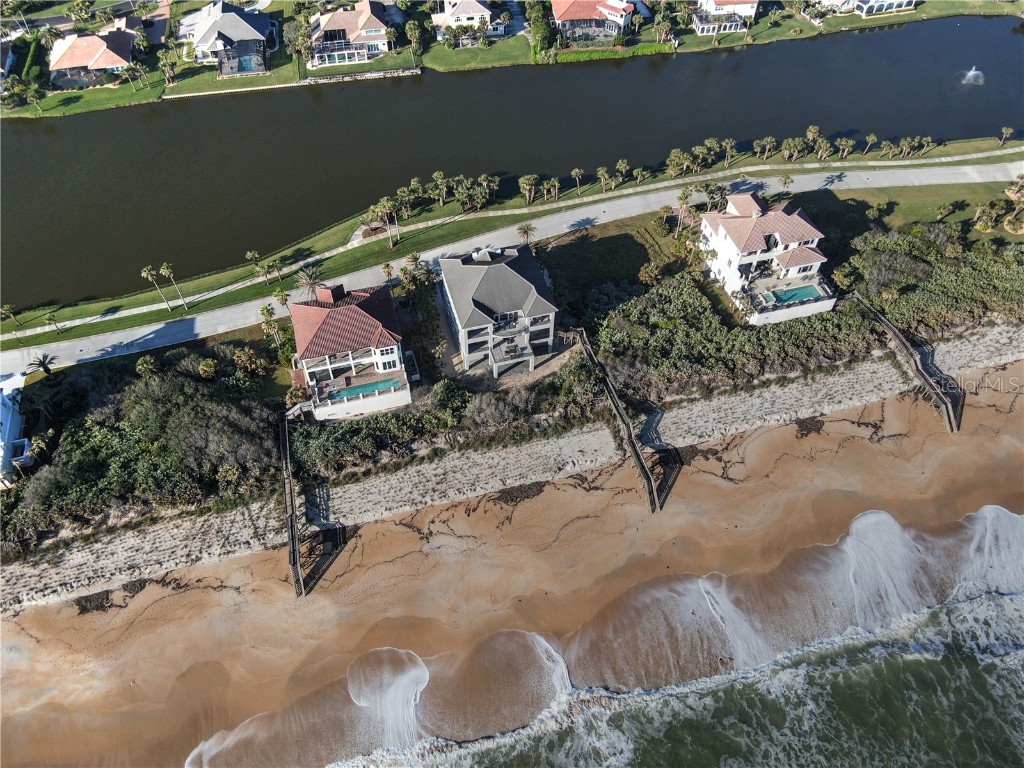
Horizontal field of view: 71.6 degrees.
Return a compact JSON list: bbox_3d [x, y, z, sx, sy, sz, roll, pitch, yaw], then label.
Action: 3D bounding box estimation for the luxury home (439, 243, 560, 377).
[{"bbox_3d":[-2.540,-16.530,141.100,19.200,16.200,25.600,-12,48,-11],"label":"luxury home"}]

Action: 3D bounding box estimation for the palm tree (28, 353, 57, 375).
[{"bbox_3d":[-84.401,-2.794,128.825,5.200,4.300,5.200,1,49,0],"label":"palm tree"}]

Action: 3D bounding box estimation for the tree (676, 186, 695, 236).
[{"bbox_3d":[40.140,-40.270,167.100,4.300,12.740,4.300,0,47,0],"label":"tree"}]

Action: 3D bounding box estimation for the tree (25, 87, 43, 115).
[{"bbox_3d":[-128.939,-76.683,192.638,3.700,5.800,3.700,1,49,0],"label":"tree"}]

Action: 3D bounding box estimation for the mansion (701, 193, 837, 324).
[{"bbox_3d":[55.780,-29.260,152.930,20.800,16.500,27.100,-11,48,-10],"label":"mansion"}]

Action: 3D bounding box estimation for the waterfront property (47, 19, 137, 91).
[{"bbox_3d":[-140.320,-111.360,238.150,25.800,8.500,33.500,-13,48,-12],"label":"waterfront property"}]

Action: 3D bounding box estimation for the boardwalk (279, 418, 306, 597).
[{"bbox_3d":[-35.318,18.664,113.188,1.730,5.450,30.910,-11,50,-10],"label":"boardwalk"}]

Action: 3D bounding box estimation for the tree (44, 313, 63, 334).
[{"bbox_3d":[-87.770,-11.466,136.177,2.800,5.000,2.800,1,49,0],"label":"tree"}]

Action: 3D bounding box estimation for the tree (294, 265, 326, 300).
[{"bbox_3d":[-38.589,-17.363,138.870,6.000,9.200,6.000,1,49,0],"label":"tree"}]

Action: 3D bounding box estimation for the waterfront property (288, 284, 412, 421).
[{"bbox_3d":[-30.320,-8.270,133.250,19.100,16.300,22.600,-12,48,-11],"label":"waterfront property"}]

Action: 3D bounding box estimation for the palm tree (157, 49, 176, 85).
[{"bbox_3d":[-110.100,-100.810,227.010,5.500,10.540,5.500,0,47,0],"label":"palm tree"}]

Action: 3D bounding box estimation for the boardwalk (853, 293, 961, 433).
[{"bbox_3d":[74.883,-4.979,134.805,2.820,6.050,32.290,-13,50,-12],"label":"boardwalk"}]

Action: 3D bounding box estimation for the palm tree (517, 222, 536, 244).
[{"bbox_3d":[3.500,-33.480,164.970,4.600,7.450,4.600,0,47,0],"label":"palm tree"}]

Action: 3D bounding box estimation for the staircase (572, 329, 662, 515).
[{"bbox_3d":[18.617,5.263,125.165,2.400,6.050,37.130,-13,50,-11],"label":"staircase"}]

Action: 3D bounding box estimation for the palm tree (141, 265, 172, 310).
[{"bbox_3d":[-74.130,-19.690,149.200,3.500,11.780,3.500,0,47,0],"label":"palm tree"}]

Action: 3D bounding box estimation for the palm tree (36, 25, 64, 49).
[{"bbox_3d":[-137.281,-101.996,212.836,7.000,7.600,7.000,1,49,0],"label":"palm tree"}]

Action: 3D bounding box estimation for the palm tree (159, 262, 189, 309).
[{"bbox_3d":[-65.015,-18.657,137.893,3.000,11.900,3.000,1,49,0],"label":"palm tree"}]

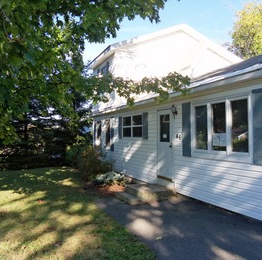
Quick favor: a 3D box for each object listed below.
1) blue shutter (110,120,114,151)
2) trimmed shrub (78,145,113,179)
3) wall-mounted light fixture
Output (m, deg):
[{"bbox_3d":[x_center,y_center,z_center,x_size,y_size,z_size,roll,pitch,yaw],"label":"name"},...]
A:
[{"bbox_3d":[-0.790,0.197,12.120,0.045,1.430,0.380,1,-2,-24],"label":"blue shutter"},{"bbox_3d":[-1.260,1.130,10.000,1.200,1.200,1.200,0,-2,0],"label":"trimmed shrub"},{"bbox_3d":[1.179,-0.484,7.610,0.180,0.375,0.150,1,-2,-24],"label":"wall-mounted light fixture"}]

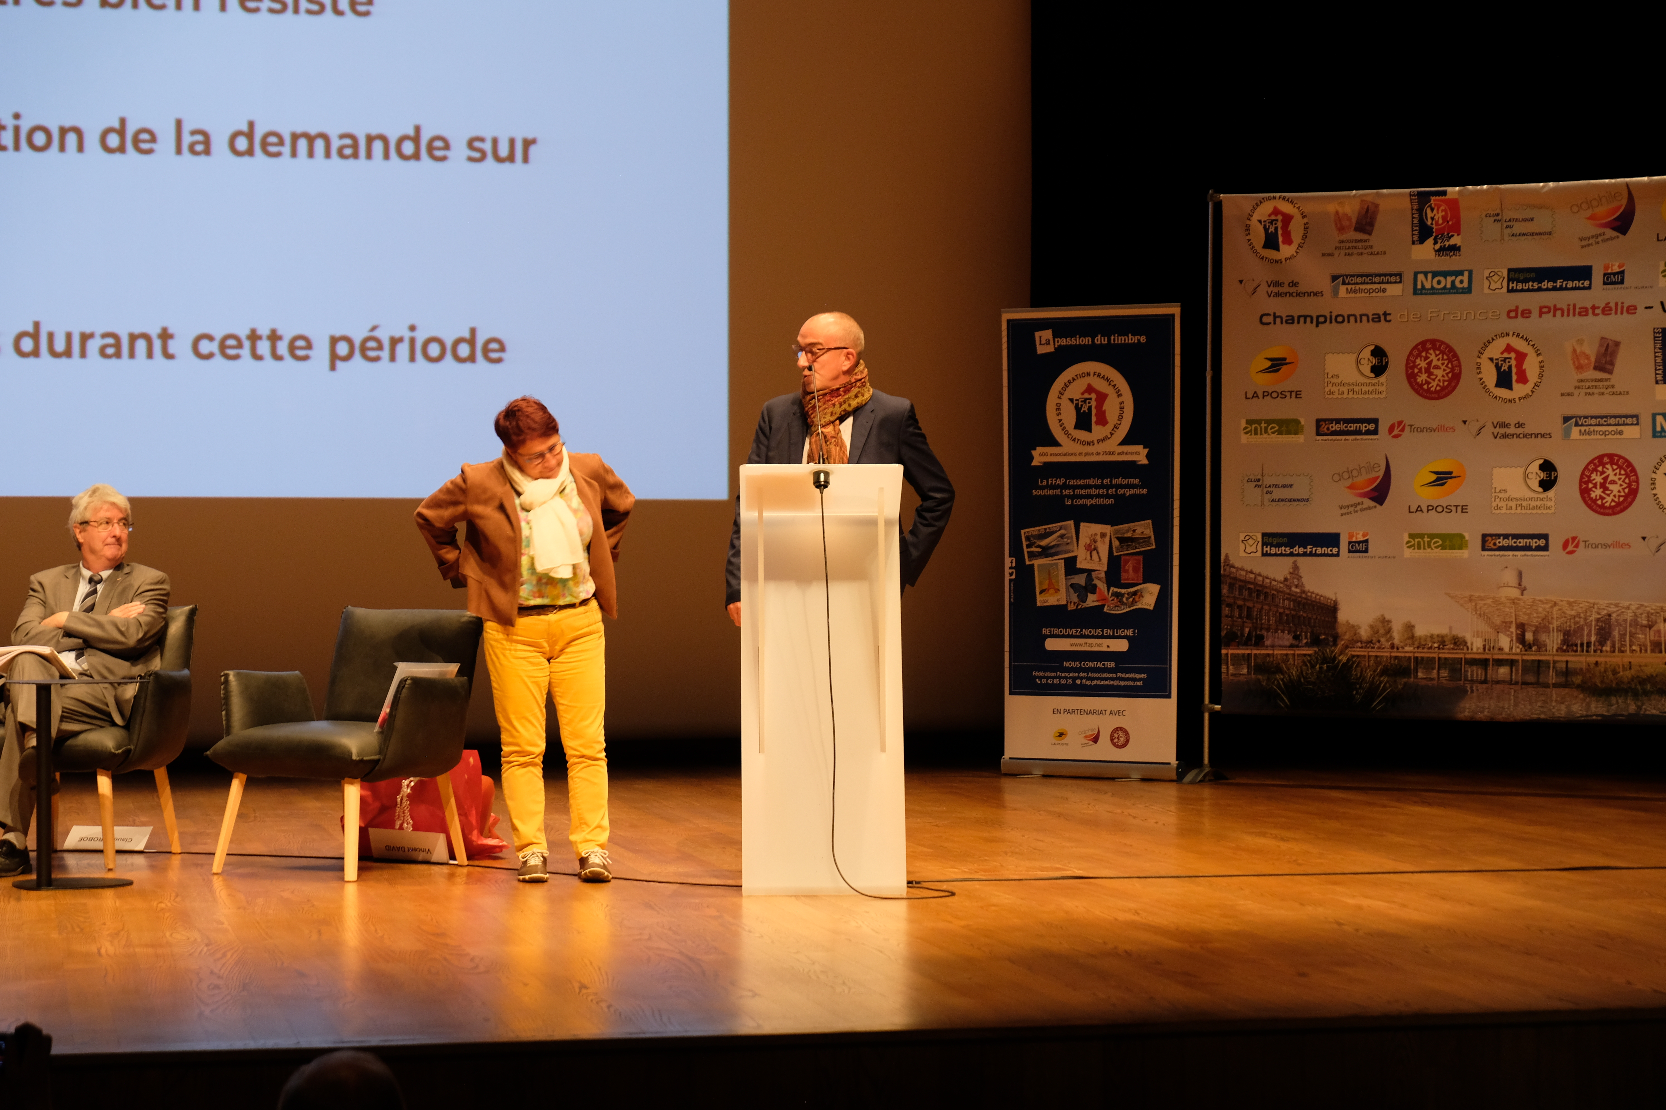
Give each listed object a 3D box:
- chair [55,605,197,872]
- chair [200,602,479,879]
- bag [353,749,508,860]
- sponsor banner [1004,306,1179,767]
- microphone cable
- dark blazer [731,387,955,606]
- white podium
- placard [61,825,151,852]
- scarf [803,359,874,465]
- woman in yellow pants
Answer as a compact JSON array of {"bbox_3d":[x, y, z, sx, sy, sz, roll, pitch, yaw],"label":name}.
[{"bbox_3d":[-2.490,0.586,11.300,0.640,0.830,0.680,0,0,11],"label":"chair"},{"bbox_3d":[-1.550,0.588,10.960,0.640,0.830,0.680,0,0,27],"label":"chair"},{"bbox_3d":[-1.350,0.820,11.500,0.480,0.380,0.300,0,0,-11],"label":"bag"},{"bbox_3d":[1.140,-0.085,15.100,0.850,2.040,0.080,0,0,26],"label":"sponsor banner"},{"bbox_3d":[0.150,0.380,10.200,0.410,1.270,0.350,0,0,0],"label":"microphone cable"},{"bbox_3d":[0.022,-0.165,10.750,0.720,0.710,0.330,0,0,9],"label":"dark blazer"},{"bbox_3d":[-0.030,0.370,10.340,0.490,1.280,0.420,0,0,-2],"label":"white podium"},{"bbox_3d":[-2.450,0.957,11.580,0.285,0.090,0.080,0,0,-5],"label":"placard"},{"bbox_3d":[0.015,-0.400,10.680,0.230,0.400,0.220,0,0,9],"label":"scarf"},{"bbox_3d":[-0.964,0.254,10.750,0.690,1.505,0.420,0,0,-6],"label":"woman in yellow pants"}]

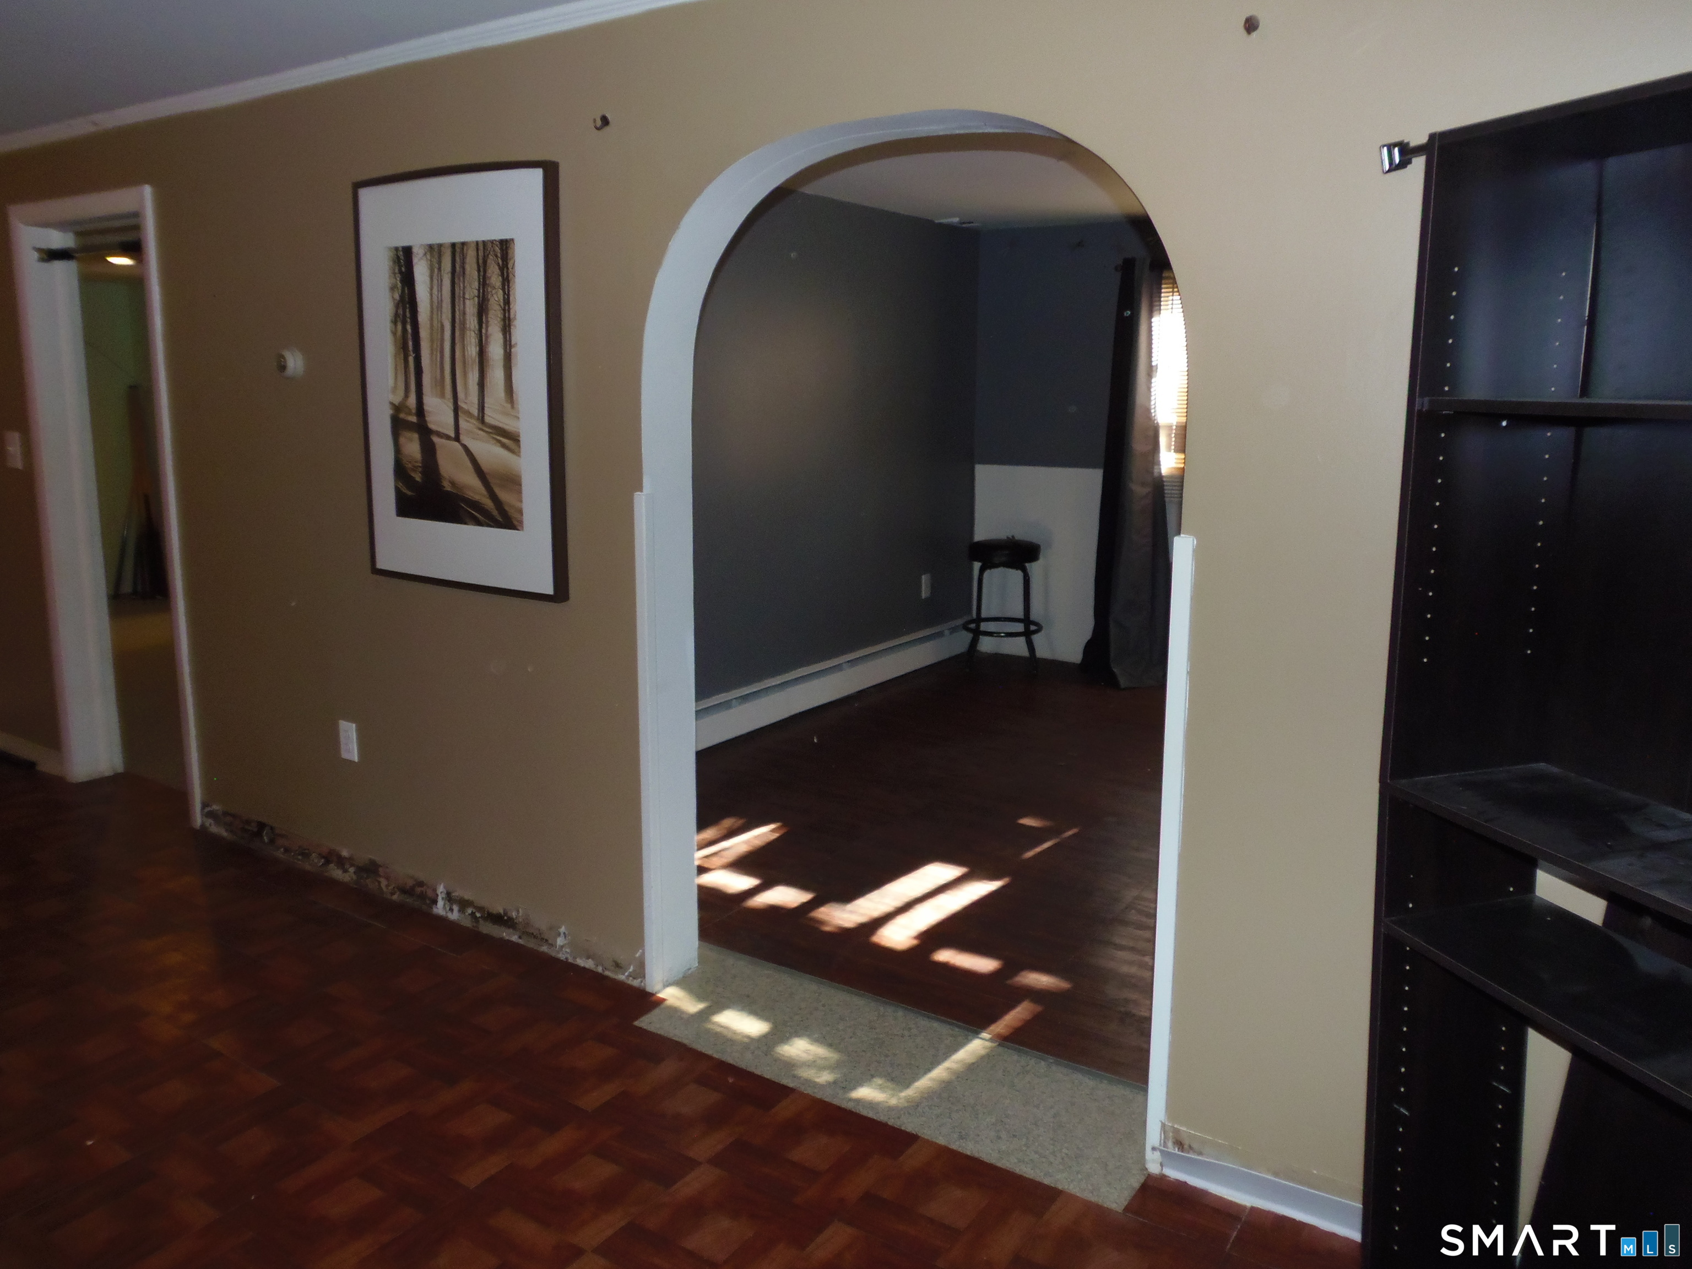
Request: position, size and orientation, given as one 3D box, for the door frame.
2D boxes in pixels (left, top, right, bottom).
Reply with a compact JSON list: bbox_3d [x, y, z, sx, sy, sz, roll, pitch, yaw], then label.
[{"bbox_3d":[-2.538,-0.428,4.142,0.919,2.103,0.166,8,12,31],"label":"door frame"}]

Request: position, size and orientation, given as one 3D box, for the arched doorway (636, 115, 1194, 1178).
[{"bbox_3d":[0.102,-0.021,2.526,1.304,2.009,0.171,8,12,31],"label":"arched doorway"}]

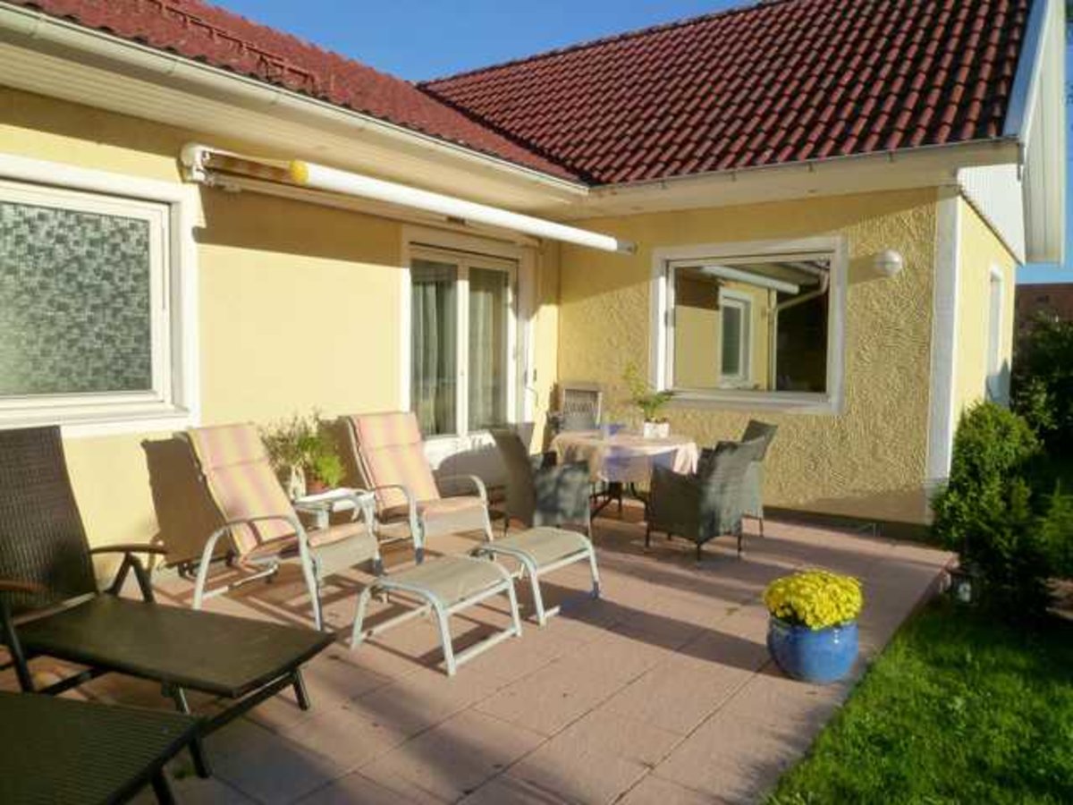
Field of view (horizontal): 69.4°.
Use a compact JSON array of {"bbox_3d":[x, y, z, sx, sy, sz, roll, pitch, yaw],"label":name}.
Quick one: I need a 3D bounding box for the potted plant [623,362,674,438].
[{"bbox_3d":[0.918,-0.014,6.256,0.360,0.610,0.380,4,5,36],"label":"potted plant"}]

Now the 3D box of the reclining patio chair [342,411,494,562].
[{"bbox_3d":[-0.850,0.577,5.551,0.803,0.964,0.672,4,5,36],"label":"reclining patio chair"}]

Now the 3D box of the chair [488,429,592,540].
[{"bbox_3d":[0.068,0.623,5.889,0.613,0.847,0.540,-2,5,-31],"label":"chair"}]

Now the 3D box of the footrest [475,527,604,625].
[{"bbox_3d":[-0.038,0.959,4.491,0.599,0.372,0.613,4,5,36],"label":"footrest"}]

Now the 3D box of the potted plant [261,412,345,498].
[{"bbox_3d":[-1.497,0.348,5.042,0.420,0.560,0.480,4,5,36],"label":"potted plant"}]

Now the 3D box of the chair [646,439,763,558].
[{"bbox_3d":[1.202,0.663,5.690,0.566,0.866,0.681,-3,5,-41],"label":"chair"}]

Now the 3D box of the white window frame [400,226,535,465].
[{"bbox_3d":[-0.575,-0.387,6.901,0.120,2.117,1.743,4,5,36],"label":"white window frame"}]

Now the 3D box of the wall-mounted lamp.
[{"bbox_3d":[2.695,-1.059,5.937,0.200,0.200,0.200,4,5,36],"label":"wall-mounted lamp"}]

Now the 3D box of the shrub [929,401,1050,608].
[{"bbox_3d":[2.893,0.629,4.881,0.725,1.204,0.725,3,5,36],"label":"shrub"}]

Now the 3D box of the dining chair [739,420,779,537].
[{"bbox_3d":[1.606,0.615,6.369,0.681,0.880,0.566,0,4,-1],"label":"dining chair"}]

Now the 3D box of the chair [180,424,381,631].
[{"bbox_3d":[-1.403,0.648,4.392,0.972,1.024,0.652,2,4,24],"label":"chair"}]

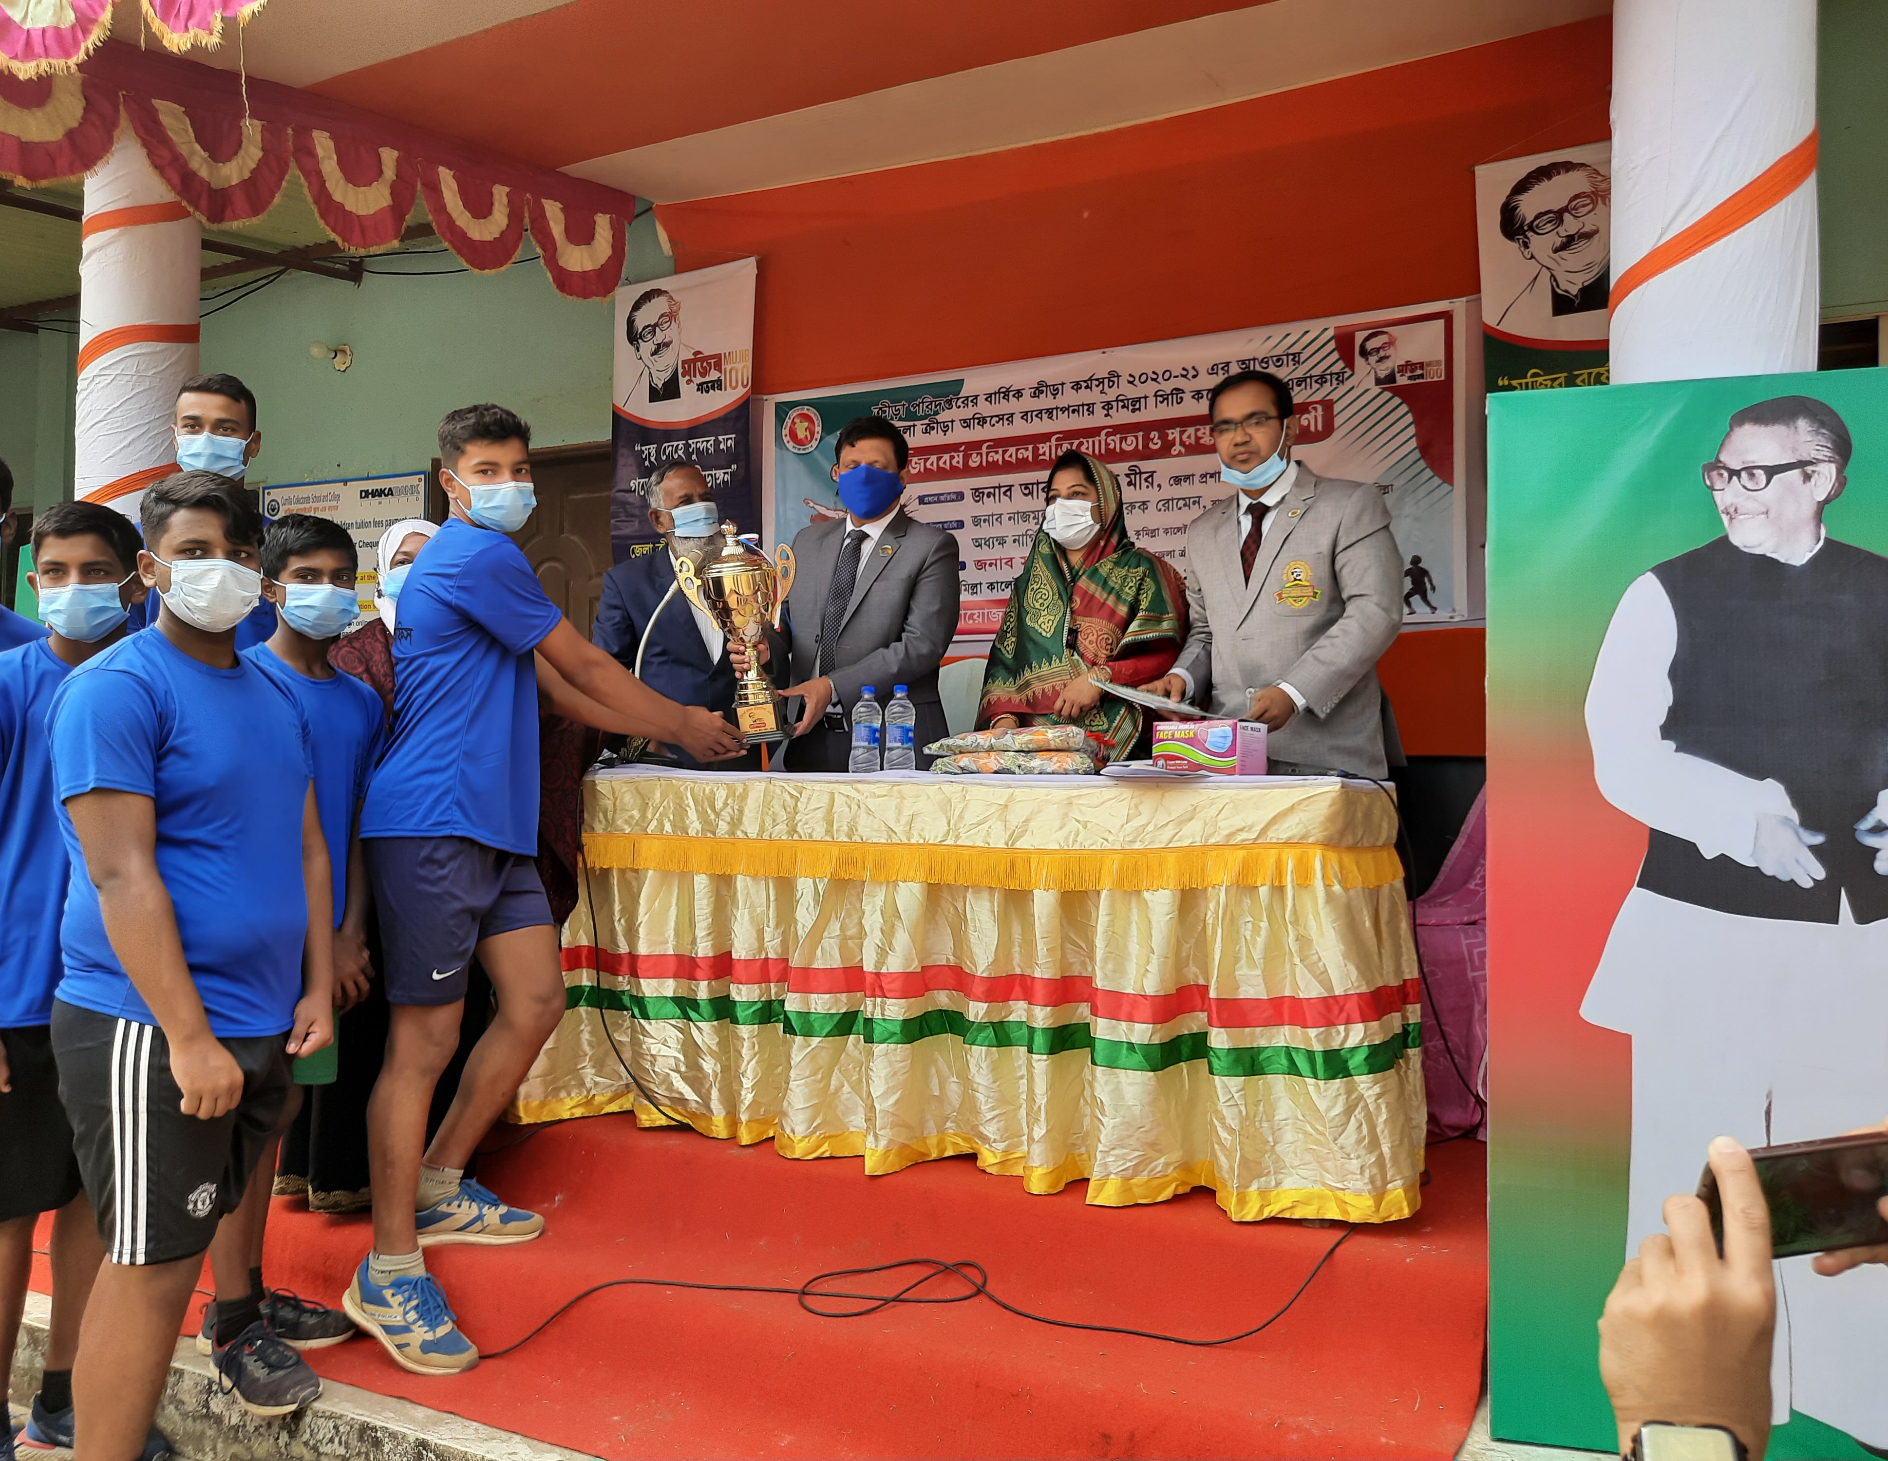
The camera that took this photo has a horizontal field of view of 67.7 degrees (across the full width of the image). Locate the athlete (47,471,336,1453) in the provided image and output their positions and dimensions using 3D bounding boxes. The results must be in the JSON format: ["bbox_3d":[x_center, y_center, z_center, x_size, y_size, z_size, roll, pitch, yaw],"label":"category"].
[{"bbox_3d":[-1.100,0.427,2.050,0.310,1.600,0.430,0,-1,18],"label":"athlete"}]

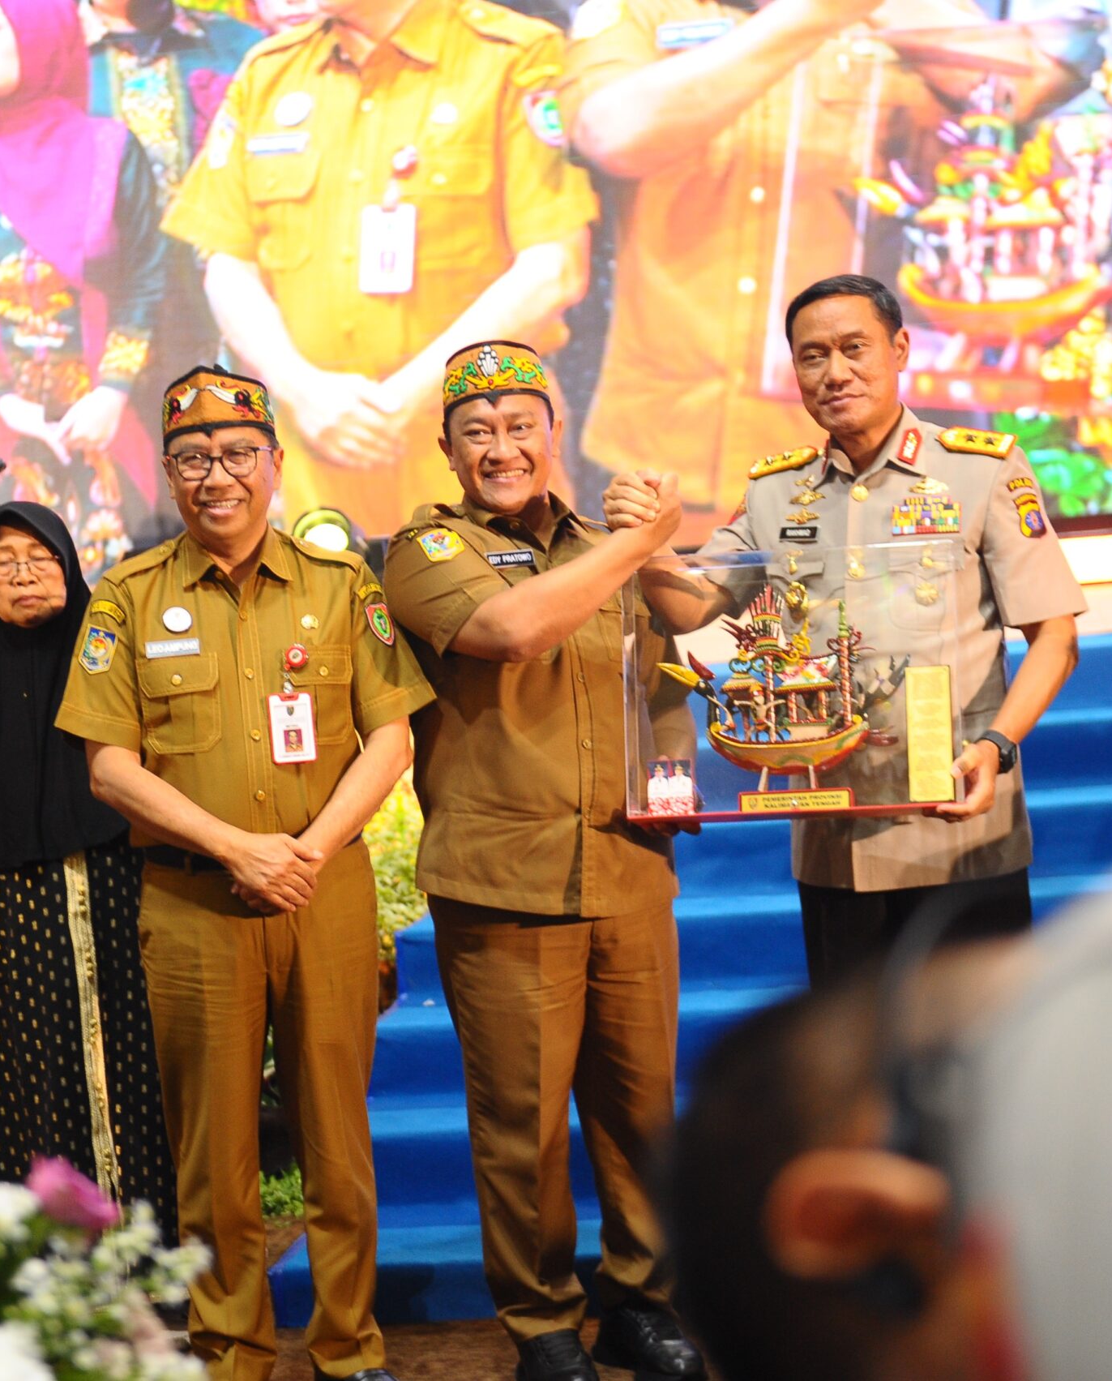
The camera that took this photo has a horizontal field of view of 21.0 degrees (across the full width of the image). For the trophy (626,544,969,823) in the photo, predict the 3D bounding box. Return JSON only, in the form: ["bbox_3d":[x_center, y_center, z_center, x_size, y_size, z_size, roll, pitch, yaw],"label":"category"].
[{"bbox_3d":[0.374,-0.011,4.680,0.515,0.400,0.250,-2,2,-5],"label":"trophy"}]

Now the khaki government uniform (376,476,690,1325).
[{"bbox_3d":[-0.025,0.379,4.950,0.500,1.410,0.400,-6,3,-18],"label":"khaki government uniform"}]

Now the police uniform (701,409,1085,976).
[{"bbox_3d":[0.582,0.291,4.920,0.580,1.430,0.420,-4,3,22],"label":"police uniform"}]

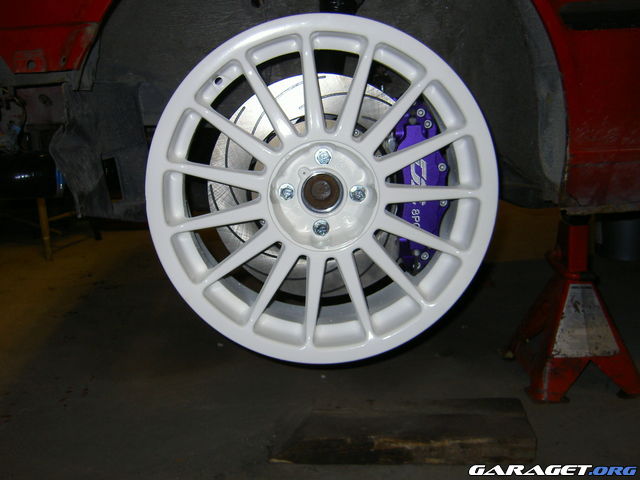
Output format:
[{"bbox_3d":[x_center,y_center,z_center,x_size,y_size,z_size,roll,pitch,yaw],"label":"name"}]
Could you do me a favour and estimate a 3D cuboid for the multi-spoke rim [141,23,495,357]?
[{"bbox_3d":[0.002,-0.076,0.931,0.470,0.470,0.195,0,12,-3],"label":"multi-spoke rim"}]

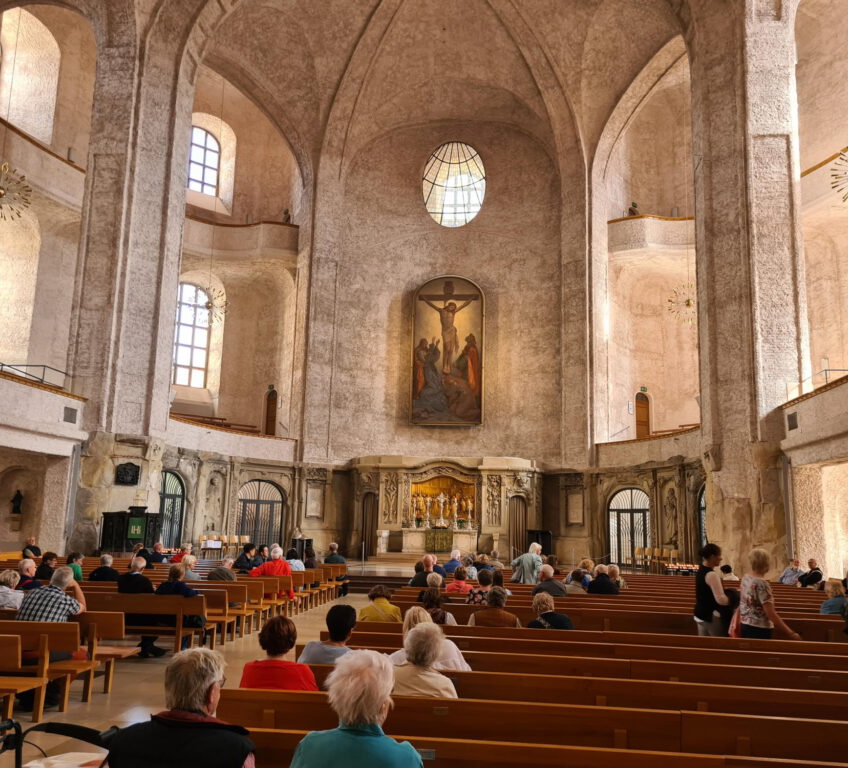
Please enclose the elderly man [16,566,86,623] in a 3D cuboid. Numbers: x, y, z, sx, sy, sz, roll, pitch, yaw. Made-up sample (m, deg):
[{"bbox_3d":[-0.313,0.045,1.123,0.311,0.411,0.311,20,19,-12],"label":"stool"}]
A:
[{"bbox_3d":[-3.566,2.329,7.072,0.600,1.252,0.780,0,-10,8],"label":"elderly man"}]

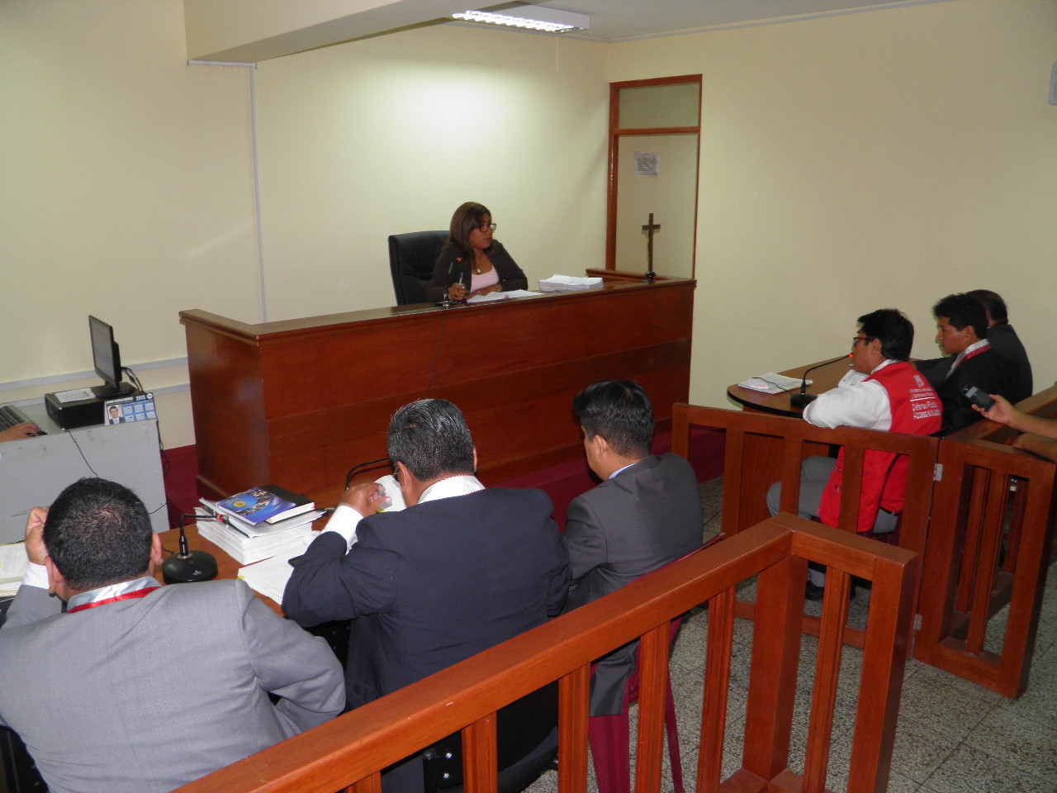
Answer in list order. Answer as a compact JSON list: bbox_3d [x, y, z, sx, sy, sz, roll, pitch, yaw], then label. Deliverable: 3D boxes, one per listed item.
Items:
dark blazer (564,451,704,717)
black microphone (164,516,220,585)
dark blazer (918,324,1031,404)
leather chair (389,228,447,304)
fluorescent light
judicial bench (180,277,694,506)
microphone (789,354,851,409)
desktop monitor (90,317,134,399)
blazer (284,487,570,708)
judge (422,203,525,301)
[{"bbox_3d":[0.259,0.473,2.392,0.520,0.700,0.440,-14,20,-42],"label":"dark blazer"},{"bbox_3d":[-0.939,0.406,2.406,0.210,0.170,0.155,3,15,11],"label":"black microphone"},{"bbox_3d":[2.323,-0.062,4.429,0.520,0.660,0.540,13,19,42],"label":"dark blazer"},{"bbox_3d":[-0.362,-0.297,4.814,0.630,1.220,0.670,-12,19,-40],"label":"leather chair"},{"bbox_3d":[-0.156,-2.389,5.334,1.240,0.085,0.290,-12,19,-40],"label":"fluorescent light"},{"bbox_3d":[-0.310,-0.089,4.625,2.740,0.925,0.900,-12,19,-40],"label":"judicial bench"},{"bbox_3d":[1.394,-0.092,4.092,0.150,0.290,0.330,-9,17,-32],"label":"microphone"},{"bbox_3d":[-1.944,-0.185,3.966,0.190,0.345,0.450,-11,18,-36],"label":"desktop monitor"},{"bbox_3d":[-0.184,0.521,2.128,0.660,0.660,0.500,-11,18,-38],"label":"blazer"},{"bbox_3d":[-0.325,-0.356,4.723,0.600,1.370,0.680,-11,18,-37],"label":"judge"}]

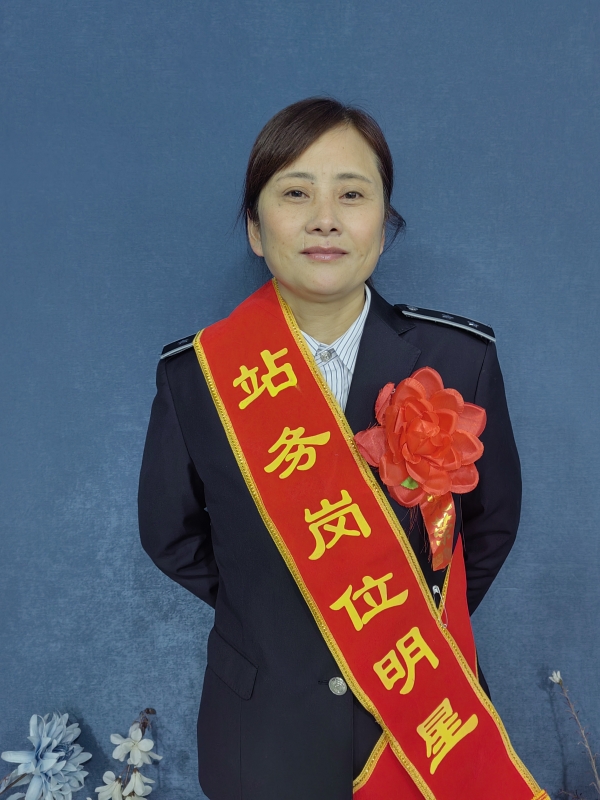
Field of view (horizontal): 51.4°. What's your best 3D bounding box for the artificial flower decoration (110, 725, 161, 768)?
[{"bbox_3d":[-0.261,0.550,0.990,0.078,0.068,0.050,-1,8,-9],"label":"artificial flower decoration"}]

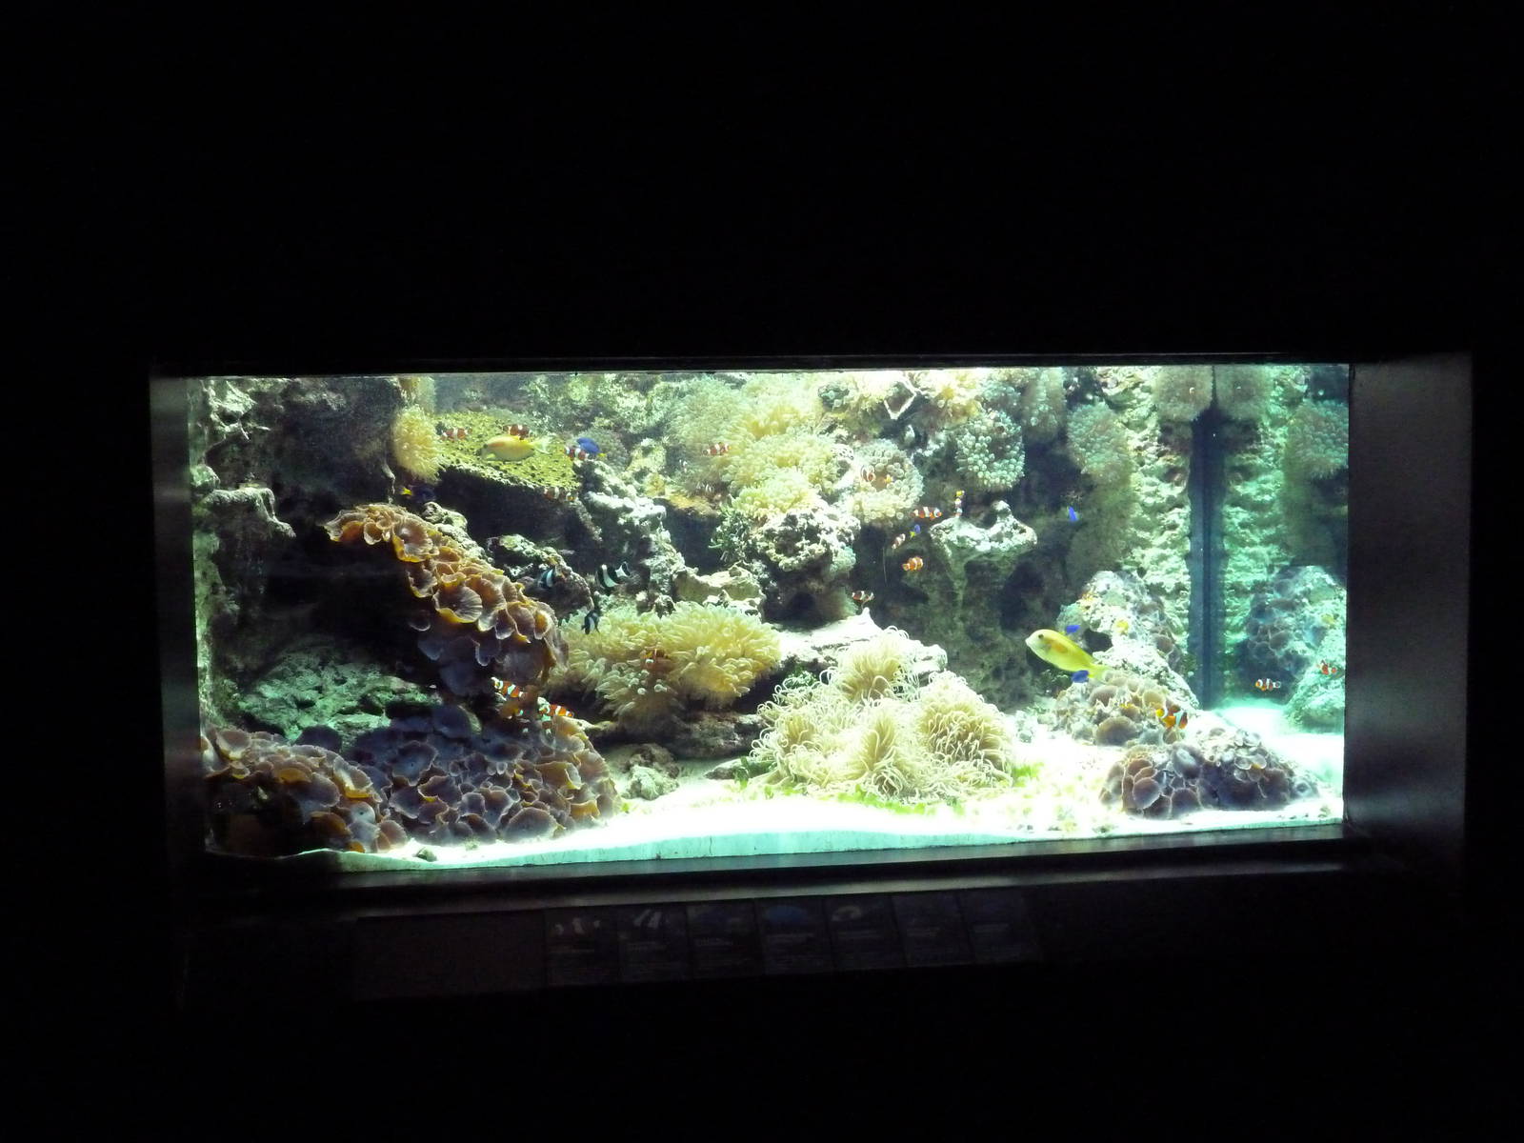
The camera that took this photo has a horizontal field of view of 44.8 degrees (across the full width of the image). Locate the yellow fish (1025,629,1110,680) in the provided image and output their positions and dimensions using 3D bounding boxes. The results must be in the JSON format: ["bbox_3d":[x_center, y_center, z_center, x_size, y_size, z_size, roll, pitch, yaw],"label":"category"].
[{"bbox_3d":[0.586,0.160,3.550,0.168,0.062,0.037,19,-1,-15],"label":"yellow fish"}]

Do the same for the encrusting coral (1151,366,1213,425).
[{"bbox_3d":[0.945,-0.402,4.150,0.143,0.145,0.120,-1,5,-7],"label":"encrusting coral"}]

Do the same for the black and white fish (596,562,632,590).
[{"bbox_3d":[-0.280,0.009,3.500,0.070,0.043,0.020,-17,7,-9],"label":"black and white fish"}]

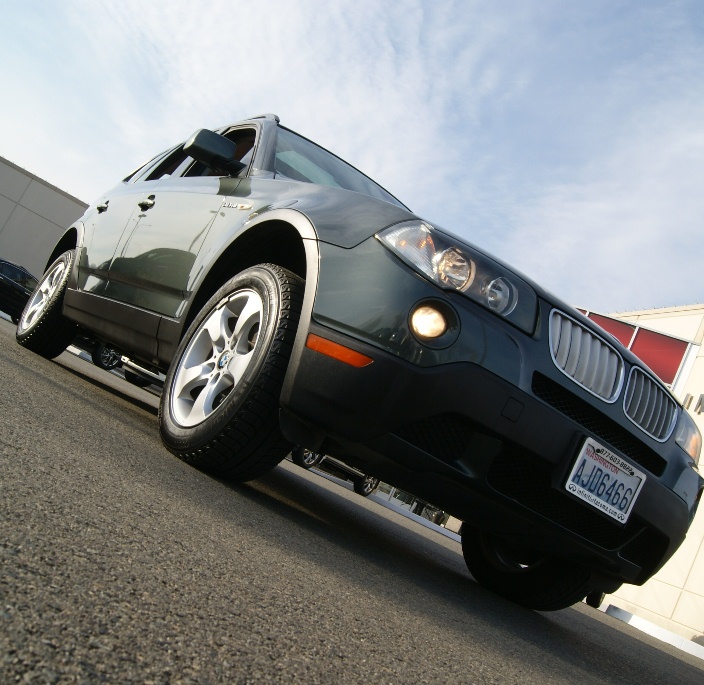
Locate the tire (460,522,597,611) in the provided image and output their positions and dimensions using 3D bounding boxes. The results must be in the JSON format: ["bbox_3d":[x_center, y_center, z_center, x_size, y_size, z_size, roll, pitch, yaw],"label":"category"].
[{"bbox_3d":[0.780,0.751,3.216,0.240,0.690,0.690,31,-10,-31],"label":"tire"}]

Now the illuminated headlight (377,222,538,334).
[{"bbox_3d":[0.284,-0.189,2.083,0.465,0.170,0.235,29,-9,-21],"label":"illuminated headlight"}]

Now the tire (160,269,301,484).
[{"bbox_3d":[-0.339,0.088,2.430,0.240,0.690,0.690,31,-10,-31],"label":"tire"}]

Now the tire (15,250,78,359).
[{"bbox_3d":[-1.812,-0.242,4.782,0.240,0.690,0.690,31,-10,-31],"label":"tire"}]

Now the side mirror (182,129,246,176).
[{"bbox_3d":[-0.515,-0.740,2.984,0.245,0.170,0.200,31,-10,-31],"label":"side mirror"}]

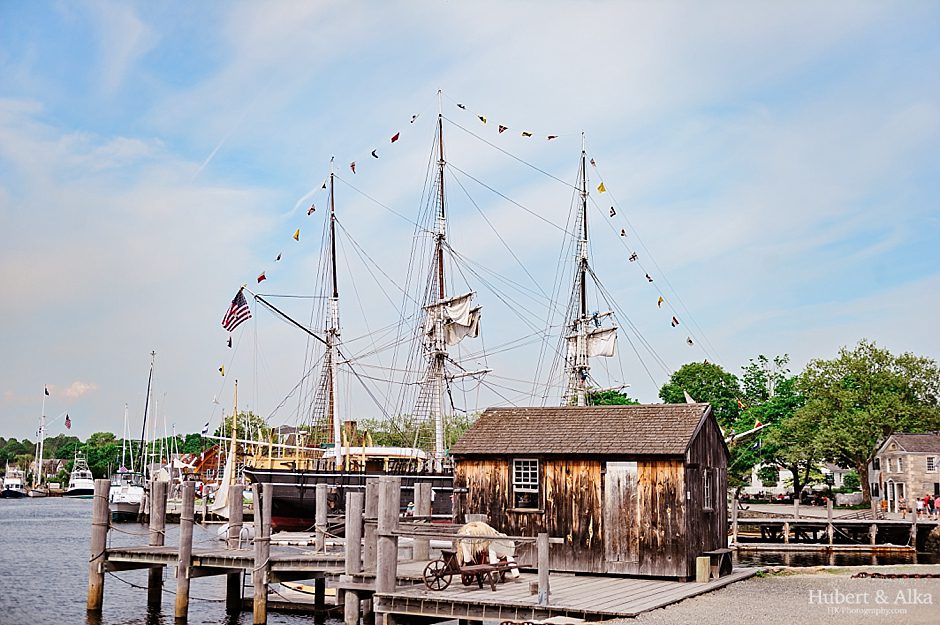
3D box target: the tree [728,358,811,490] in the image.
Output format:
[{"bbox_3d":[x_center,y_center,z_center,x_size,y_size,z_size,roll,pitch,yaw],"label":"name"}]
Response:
[{"bbox_3d":[32.340,12.363,112.551,10.000,15.800,10.000,1,-9,0],"label":"tree"}]

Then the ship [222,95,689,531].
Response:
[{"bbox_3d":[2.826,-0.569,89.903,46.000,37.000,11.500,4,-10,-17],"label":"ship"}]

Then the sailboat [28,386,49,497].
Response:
[{"bbox_3d":[-70.008,21.034,170.716,2.800,17.900,8.500,3,-10,-16],"label":"sailboat"}]

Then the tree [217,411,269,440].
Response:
[{"bbox_3d":[-32.456,19.624,148.725,8.500,11.300,8.500,1,-9,0],"label":"tree"}]

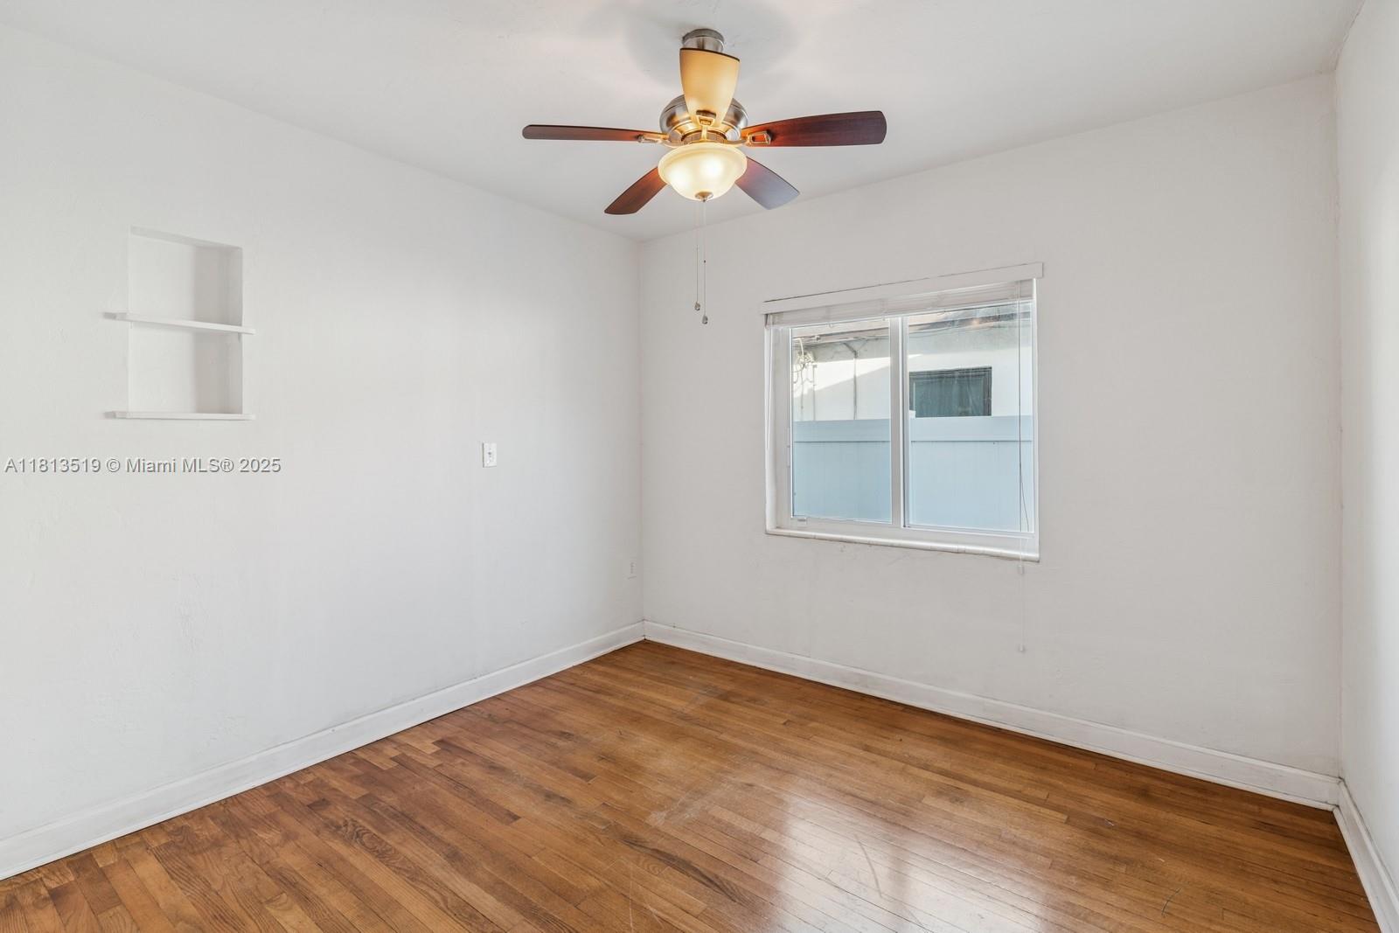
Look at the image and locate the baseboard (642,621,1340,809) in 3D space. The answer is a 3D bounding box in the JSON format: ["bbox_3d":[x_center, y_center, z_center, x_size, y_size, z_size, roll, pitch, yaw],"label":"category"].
[{"bbox_3d":[0.885,1.058,2.960,3.070,0.122,0.030,1,2,36],"label":"baseboard"}]

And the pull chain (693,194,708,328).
[{"bbox_3d":[0.006,-0.645,1.950,0.042,0.400,0.025,0,2,0],"label":"pull chain"}]

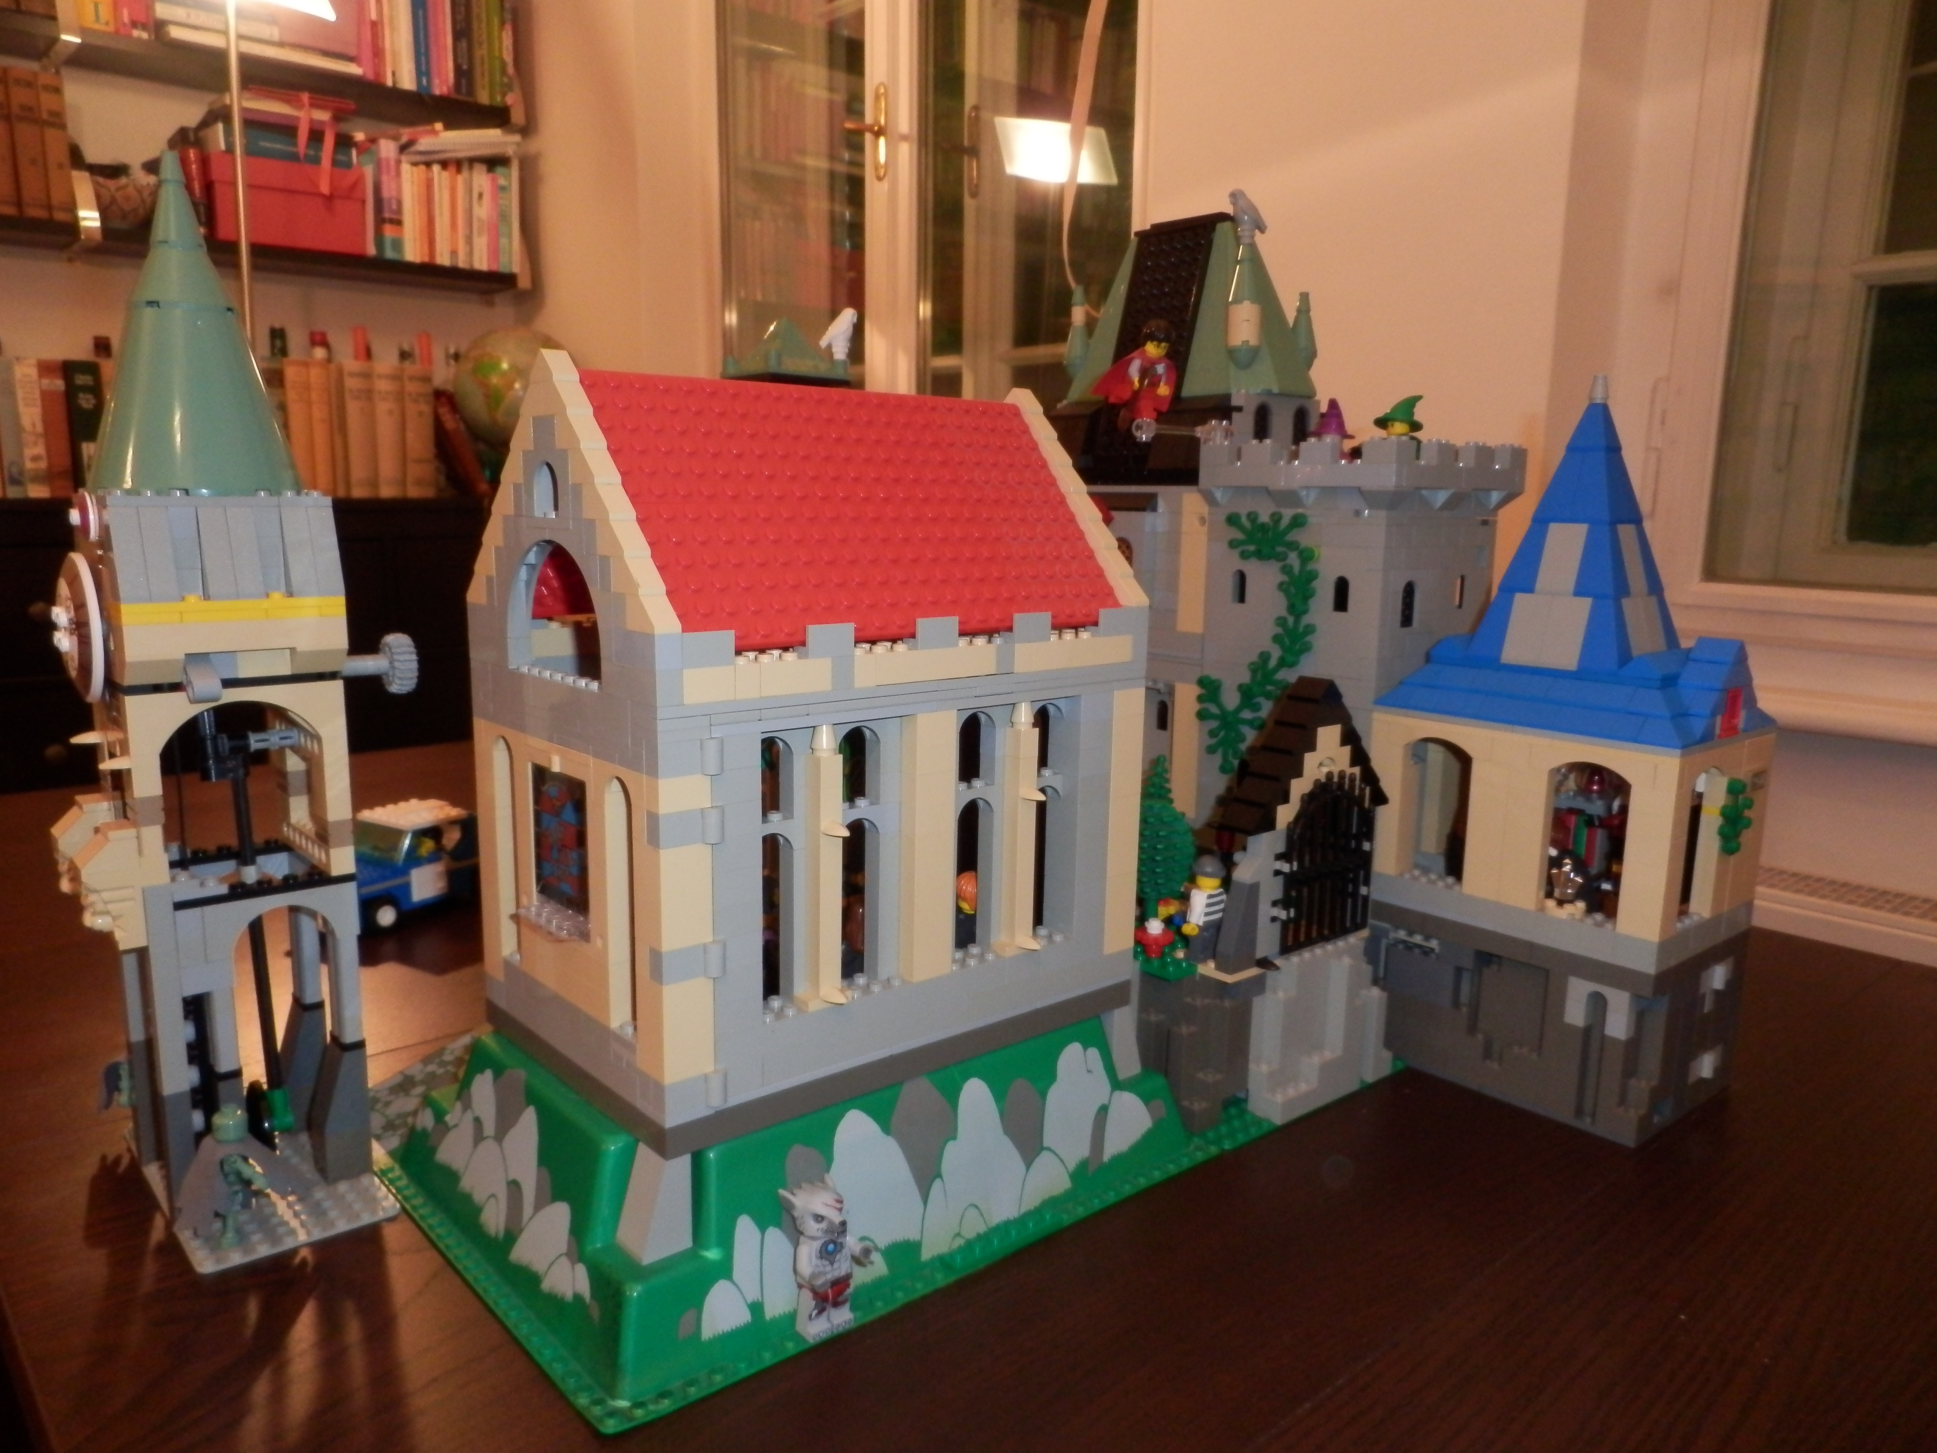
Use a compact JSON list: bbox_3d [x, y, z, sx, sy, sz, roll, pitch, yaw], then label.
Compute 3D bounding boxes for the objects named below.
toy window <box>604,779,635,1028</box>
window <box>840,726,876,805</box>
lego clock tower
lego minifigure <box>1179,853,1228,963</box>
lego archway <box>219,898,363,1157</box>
[{"bbox_3d":[-0.096,0.051,0.383,0.008,0.076,0.016,-7,13,-41],"label":"toy window"},{"bbox_3d":[-0.036,0.012,0.413,0.016,0.026,0.007,-7,12,-40],"label":"window"},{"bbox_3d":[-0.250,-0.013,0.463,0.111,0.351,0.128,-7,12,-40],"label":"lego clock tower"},{"bbox_3d":[0.096,0.072,0.540,0.024,0.042,0.013,-7,12,-40],"label":"lego minifigure"},{"bbox_3d":[-0.234,0.107,0.462,0.048,0.103,0.015,-7,12,-40],"label":"lego archway"}]

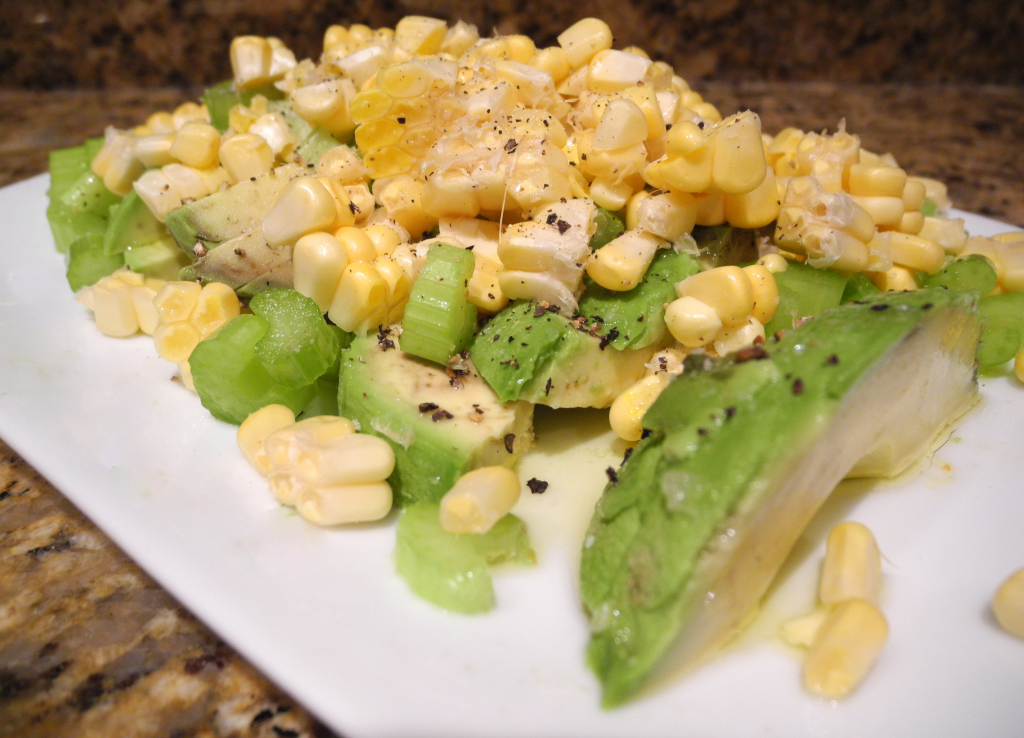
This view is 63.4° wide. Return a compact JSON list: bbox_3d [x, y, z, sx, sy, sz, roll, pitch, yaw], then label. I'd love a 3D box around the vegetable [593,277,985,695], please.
[{"bbox_3d":[0.040,0.008,0.112,0.083,0.022,0.022,-28,43,-35],"label":"vegetable"}]

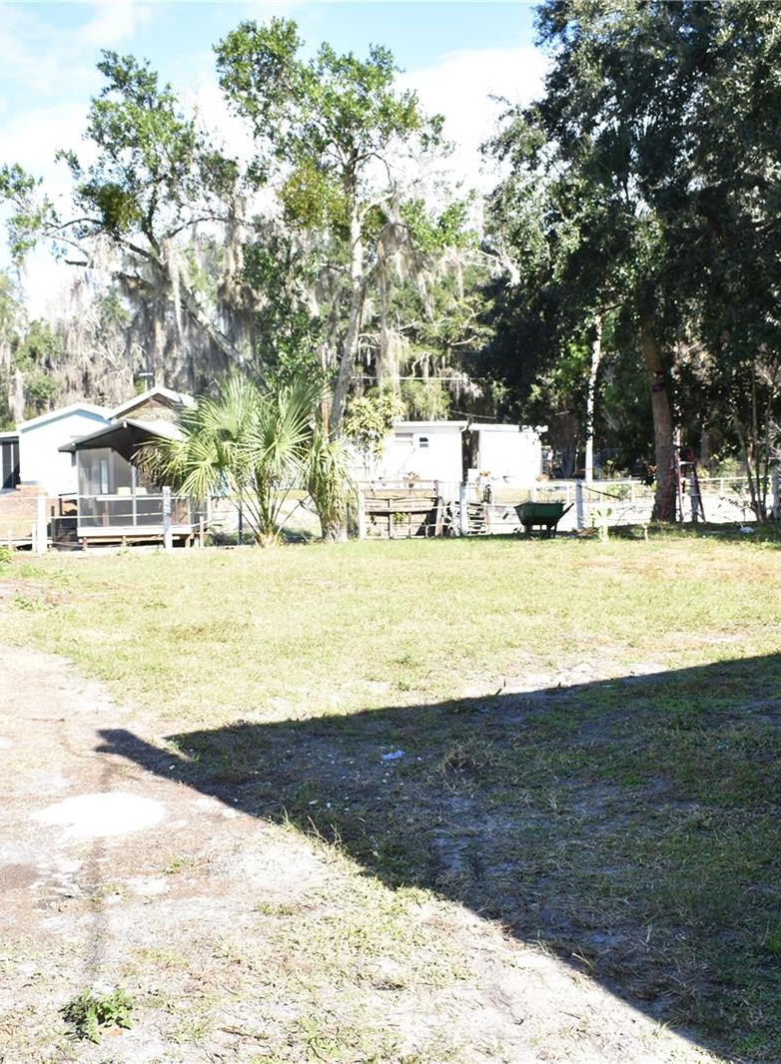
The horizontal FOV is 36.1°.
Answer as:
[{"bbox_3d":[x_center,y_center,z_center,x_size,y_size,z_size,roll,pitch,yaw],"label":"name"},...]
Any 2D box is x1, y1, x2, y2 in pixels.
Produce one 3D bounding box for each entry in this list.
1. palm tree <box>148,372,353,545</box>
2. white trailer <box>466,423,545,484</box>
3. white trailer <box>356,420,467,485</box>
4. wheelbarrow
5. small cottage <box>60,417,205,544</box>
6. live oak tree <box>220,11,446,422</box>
[{"bbox_3d":[-2.700,-1.390,23.259,3.900,3.200,3.500,0,3,0],"label":"palm tree"},{"bbox_3d":[5.599,-3.637,58.388,3.500,3.100,4.500,-1,3,-9],"label":"white trailer"},{"bbox_3d":[0.749,-3.506,56.392,5.600,3.100,3.200,-1,3,-9],"label":"white trailer"},{"bbox_3d":[3.104,-0.285,24.222,1.400,0.700,0.680,-3,4,-41],"label":"wheelbarrow"},{"bbox_3d":[-6.631,-1.237,30.670,3.200,3.100,4.200,-1,3,-18],"label":"small cottage"},{"bbox_3d":[-1.165,-5.035,24.758,4.700,10.400,4.600,0,3,0],"label":"live oak tree"}]

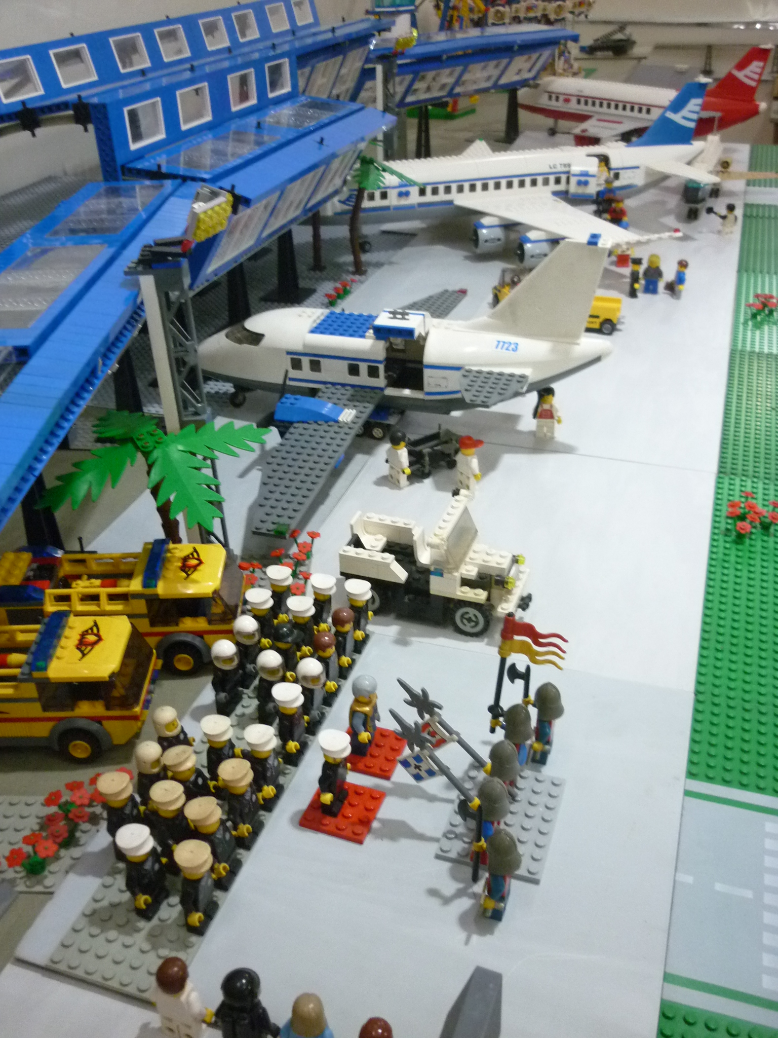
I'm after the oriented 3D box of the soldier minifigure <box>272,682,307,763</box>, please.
[{"bbox_3d":[-0.048,0.103,0.492,0.018,0.043,0.025,10,33,15],"label":"soldier minifigure"}]

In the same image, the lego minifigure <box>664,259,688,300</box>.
[{"bbox_3d":[0.312,-0.260,1.069,0.020,0.043,0.024,4,32,9],"label":"lego minifigure"}]

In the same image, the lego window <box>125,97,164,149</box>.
[{"bbox_3d":[-0.205,-0.328,0.822,0.008,0.032,0.057,9,33,17],"label":"lego window"}]

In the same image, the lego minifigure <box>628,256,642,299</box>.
[{"bbox_3d":[0.273,-0.266,1.090,0.017,0.043,0.025,10,33,16],"label":"lego minifigure"}]

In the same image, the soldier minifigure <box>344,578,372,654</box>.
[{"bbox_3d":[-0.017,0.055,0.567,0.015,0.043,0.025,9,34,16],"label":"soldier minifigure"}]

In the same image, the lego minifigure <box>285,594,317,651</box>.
[{"bbox_3d":[-0.047,0.064,0.557,0.018,0.043,0.025,10,33,16],"label":"lego minifigure"}]

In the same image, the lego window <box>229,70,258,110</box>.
[{"bbox_3d":[-0.146,-0.421,0.971,0.008,0.032,0.057,9,33,17],"label":"lego window"}]

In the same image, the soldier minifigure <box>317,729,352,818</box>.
[{"bbox_3d":[-0.024,0.118,0.462,0.016,0.043,0.025,9,33,17],"label":"soldier minifigure"}]

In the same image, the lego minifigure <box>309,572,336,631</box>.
[{"bbox_3d":[-0.036,0.054,0.573,0.018,0.043,0.025,10,33,16],"label":"lego minifigure"}]

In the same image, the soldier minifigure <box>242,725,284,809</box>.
[{"bbox_3d":[-0.058,0.118,0.470,0.018,0.043,0.025,10,33,16],"label":"soldier minifigure"}]

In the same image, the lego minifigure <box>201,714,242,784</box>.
[{"bbox_3d":[-0.079,0.115,0.472,0.018,0.043,0.025,10,33,15],"label":"lego minifigure"}]

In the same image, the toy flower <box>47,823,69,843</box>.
[{"bbox_3d":[-0.152,0.144,0.454,0.010,0.004,0.010,0,32,0],"label":"toy flower"}]

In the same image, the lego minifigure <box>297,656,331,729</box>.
[{"bbox_3d":[-0.039,0.090,0.512,0.018,0.043,0.025,10,33,15],"label":"lego minifigure"}]

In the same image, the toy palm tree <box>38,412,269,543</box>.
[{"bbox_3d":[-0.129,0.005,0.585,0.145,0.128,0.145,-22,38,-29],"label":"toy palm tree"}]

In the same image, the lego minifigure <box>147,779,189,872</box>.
[{"bbox_3d":[-0.094,0.136,0.438,0.018,0.043,0.025,10,33,15],"label":"lego minifigure"}]

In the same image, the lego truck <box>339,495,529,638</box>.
[{"bbox_3d":[0.033,0.025,0.598,0.115,0.067,0.056,10,33,16],"label":"lego truck"}]

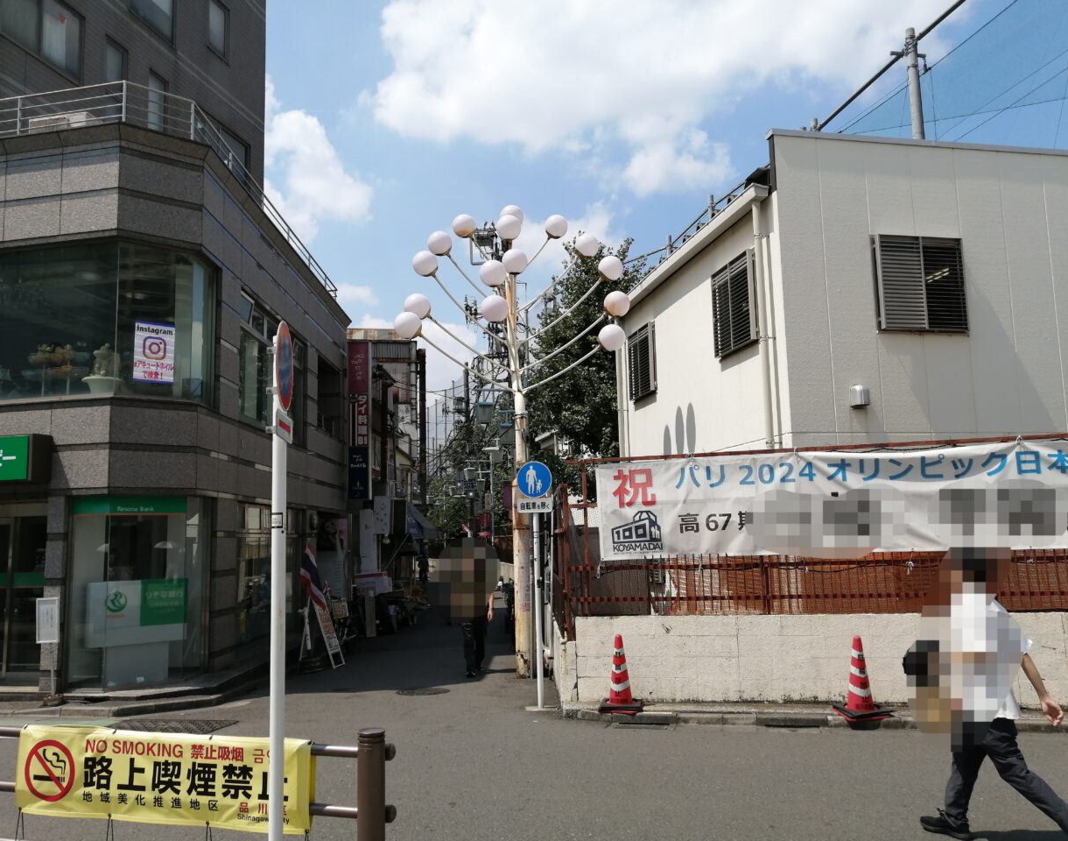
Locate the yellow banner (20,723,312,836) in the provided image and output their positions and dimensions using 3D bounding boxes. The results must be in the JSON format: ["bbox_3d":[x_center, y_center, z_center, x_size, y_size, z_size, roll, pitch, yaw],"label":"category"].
[{"bbox_3d":[-1.689,1.589,3.909,1.540,0.390,0.070,-3,-7,16],"label":"yellow banner"}]

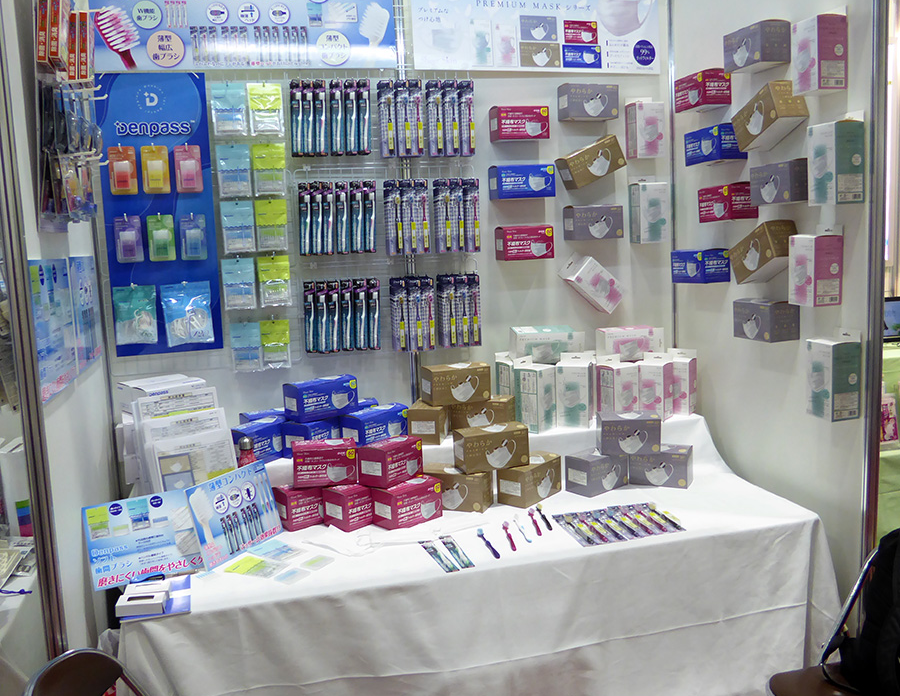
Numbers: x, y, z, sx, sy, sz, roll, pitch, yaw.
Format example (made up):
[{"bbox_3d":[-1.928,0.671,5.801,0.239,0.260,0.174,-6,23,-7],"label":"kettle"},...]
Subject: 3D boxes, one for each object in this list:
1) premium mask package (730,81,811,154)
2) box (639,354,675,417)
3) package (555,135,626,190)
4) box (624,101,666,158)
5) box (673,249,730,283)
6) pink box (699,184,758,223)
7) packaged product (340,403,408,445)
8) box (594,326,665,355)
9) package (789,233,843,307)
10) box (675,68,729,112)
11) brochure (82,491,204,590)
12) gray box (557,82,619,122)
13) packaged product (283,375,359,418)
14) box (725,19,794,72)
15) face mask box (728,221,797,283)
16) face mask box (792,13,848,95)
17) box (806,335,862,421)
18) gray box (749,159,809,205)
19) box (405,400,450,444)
[{"bbox_3d":[0.920,-0.661,2.395,0.097,0.108,0.196,-4,-15,-14],"label":"premium mask package"},{"bbox_3d":[0.696,0.132,2.835,0.102,0.215,0.086,3,9,36],"label":"box"},{"bbox_3d":[0.490,-0.641,2.886,0.196,0.108,0.097,-27,13,-10],"label":"package"},{"bbox_3d":[0.690,-0.768,2.939,0.101,0.202,0.086,-4,8,-14],"label":"box"},{"bbox_3d":[0.844,-0.274,2.802,0.103,0.104,0.179,-4,8,-14],"label":"box"},{"bbox_3d":[0.878,-0.454,2.626,0.095,0.106,0.179,-5,6,-14],"label":"pink box"},{"bbox_3d":[-0.222,0.251,2.569,0.203,0.107,0.093,-10,11,-43],"label":"packaged product"},{"bbox_3d":[0.630,-0.016,2.905,0.213,0.103,0.087,-4,8,-9],"label":"box"},{"bbox_3d":[0.997,-0.215,2.269,0.086,0.202,0.101,-4,8,-14],"label":"package"},{"bbox_3d":[0.825,-0.833,2.723,0.098,0.106,0.176,-4,9,-14],"label":"box"},{"bbox_3d":[-0.744,0.472,2.084,0.297,0.210,0.008,-8,-4,-19],"label":"brochure"},{"bbox_3d":[0.477,-0.842,2.863,0.182,0.109,0.096,-4,9,-16],"label":"gray box"},{"bbox_3d":[-0.397,0.157,2.567,0.201,0.106,0.098,-8,10,-36],"label":"packaged product"},{"bbox_3d":[0.896,-0.873,2.432,0.096,0.106,0.180,-4,8,-14],"label":"box"},{"bbox_3d":[0.932,-0.278,2.455,0.097,0.109,0.199,-5,-17,-13],"label":"face mask box"},{"bbox_3d":[0.971,-0.764,2.186,0.087,0.184,0.102,-4,6,-14],"label":"face mask box"},{"bbox_3d":[1.027,0.084,2.231,0.085,0.204,0.104,-4,8,-14],"label":"box"},{"bbox_3d":[0.945,-0.461,2.347,0.096,0.109,0.182,-6,8,-14],"label":"gray box"},{"bbox_3d":[-0.065,0.236,2.627,0.097,0.109,0.199,-1,4,7],"label":"box"}]

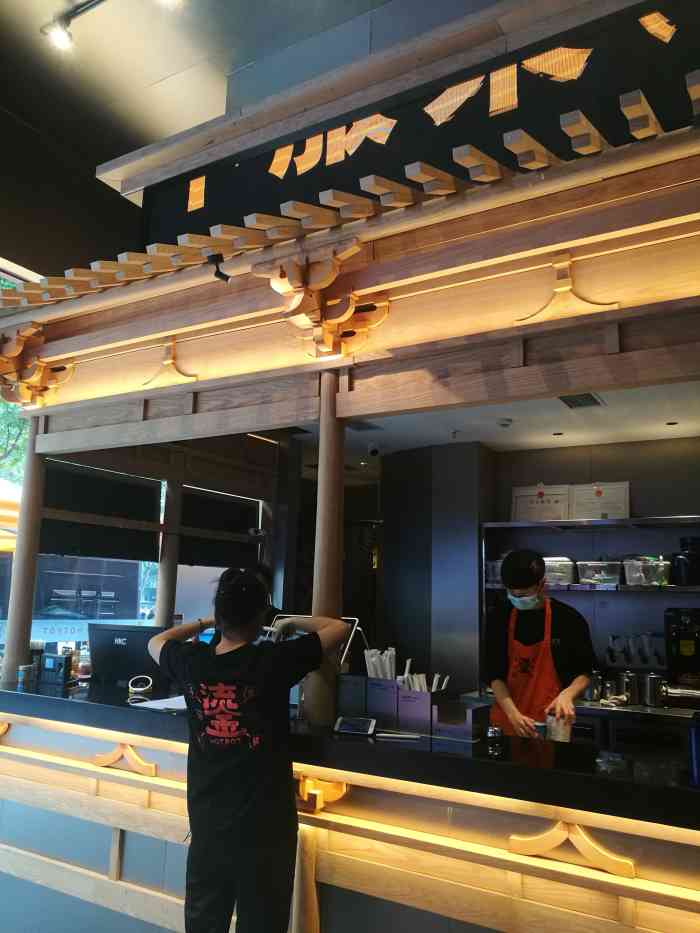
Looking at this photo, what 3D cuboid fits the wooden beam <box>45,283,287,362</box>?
[{"bbox_3d":[-0.941,-0.671,3.561,1.708,0.119,0.100,-5,-11,31],"label":"wooden beam"}]

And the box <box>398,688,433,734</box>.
[{"bbox_3d":[0.275,0.919,2.750,0.138,0.161,0.135,-5,-11,31],"label":"box"}]

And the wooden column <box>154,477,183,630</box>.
[{"bbox_3d":[-1.178,0.661,4.692,0.115,1.120,0.115,-5,-11,31],"label":"wooden column"}]

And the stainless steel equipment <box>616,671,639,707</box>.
[{"bbox_3d":[1.572,1.254,4.109,0.120,0.175,0.120,-5,-11,31],"label":"stainless steel equipment"}]

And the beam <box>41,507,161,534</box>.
[{"bbox_3d":[-1.498,0.341,4.523,0.051,0.061,0.975,-5,-11,31],"label":"beam"}]

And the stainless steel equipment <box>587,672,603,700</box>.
[{"bbox_3d":[1.426,1.281,4.246,0.111,0.164,0.111,-5,-11,31],"label":"stainless steel equipment"}]

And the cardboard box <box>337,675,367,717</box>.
[{"bbox_3d":[0.041,0.923,2.892,0.138,0.190,0.135,-5,-11,31],"label":"cardboard box"}]

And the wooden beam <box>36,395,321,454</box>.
[{"bbox_3d":[-0.922,-0.180,3.625,1.899,0.100,0.071,-5,-11,31],"label":"wooden beam"}]

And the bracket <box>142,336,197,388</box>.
[{"bbox_3d":[-0.894,-0.523,3.684,0.363,0.258,0.051,-5,-11,31],"label":"bracket"}]

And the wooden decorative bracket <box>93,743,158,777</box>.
[{"bbox_3d":[-0.944,1.243,3.114,0.375,0.110,0.050,-5,-11,31],"label":"wooden decorative bracket"}]

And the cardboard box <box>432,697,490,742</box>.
[{"bbox_3d":[0.404,0.919,2.633,0.150,0.114,0.167,-5,-11,31],"label":"cardboard box"}]

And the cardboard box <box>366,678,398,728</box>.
[{"bbox_3d":[0.159,0.903,2.774,0.130,0.183,0.146,-5,-11,31],"label":"cardboard box"}]

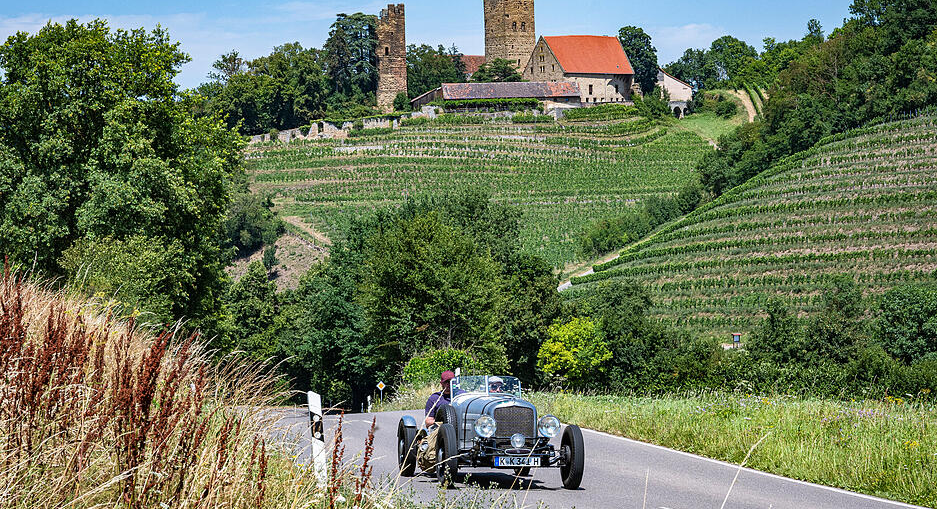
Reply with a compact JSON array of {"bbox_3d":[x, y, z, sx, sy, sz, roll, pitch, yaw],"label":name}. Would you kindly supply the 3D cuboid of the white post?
[{"bbox_3d":[-1.457,1.811,24.200,0.120,0.970,0.100,-4,-3,-7],"label":"white post"}]

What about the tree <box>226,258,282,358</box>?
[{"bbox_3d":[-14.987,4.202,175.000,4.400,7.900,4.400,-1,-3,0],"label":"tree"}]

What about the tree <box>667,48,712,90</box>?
[{"bbox_3d":[60.138,-50.070,680.000,12.500,12.000,12.000,-1,-3,0],"label":"tree"}]

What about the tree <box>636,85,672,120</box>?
[{"bbox_3d":[46.148,-37.713,620.000,8.900,9.000,8.500,-1,-3,0],"label":"tree"}]

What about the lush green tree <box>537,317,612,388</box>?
[{"bbox_3d":[6.278,5.863,148.000,4.500,4.500,4.200,-1,-3,0],"label":"lush green tree"}]

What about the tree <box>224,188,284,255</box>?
[{"bbox_3d":[-32.542,-5.018,380.000,9.100,10.000,8.800,-1,-3,0],"label":"tree"}]

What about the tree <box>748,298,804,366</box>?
[{"bbox_3d":[19.104,5.024,155.000,3.700,4.800,3.600,-1,-3,0],"label":"tree"}]

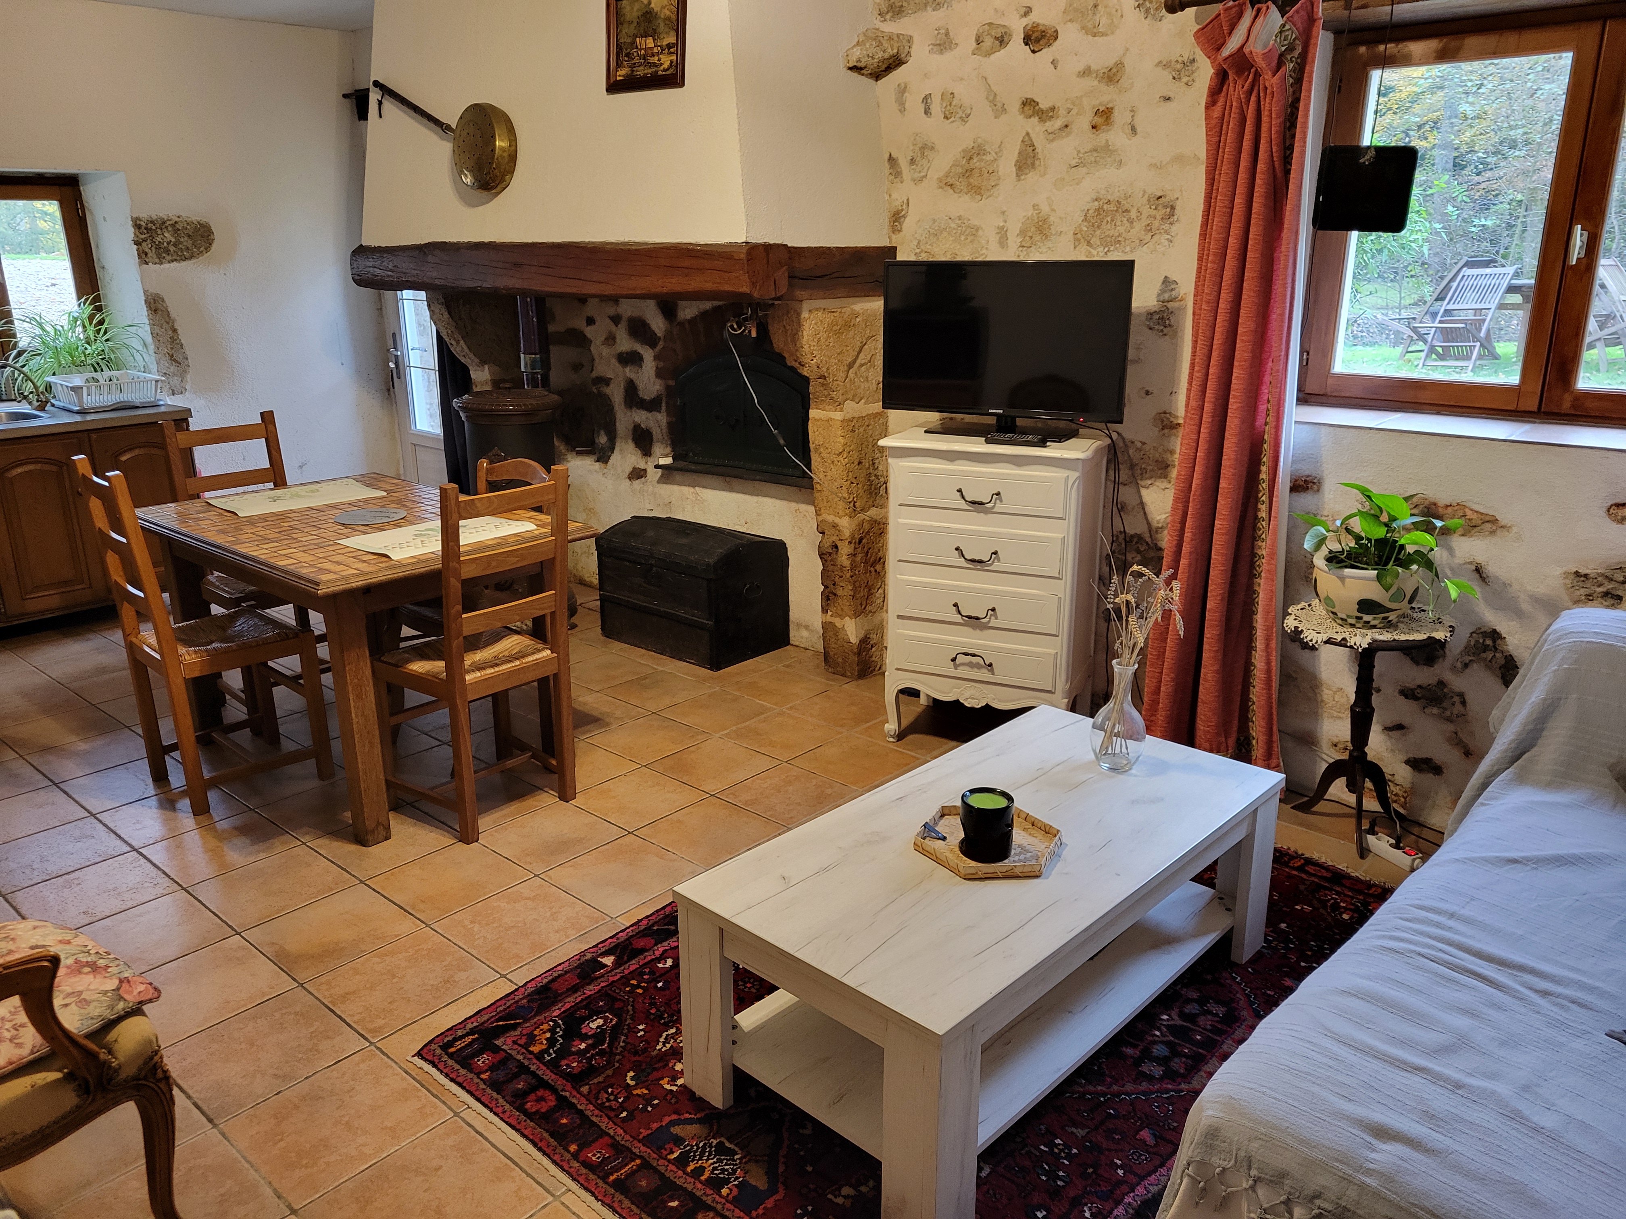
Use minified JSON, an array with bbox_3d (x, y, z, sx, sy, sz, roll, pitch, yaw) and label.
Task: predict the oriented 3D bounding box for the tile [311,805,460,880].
[{"bbox_3d":[-1.147,0.626,3.280,0.292,0.010,0.292,15,23,40],"label":"tile"}]

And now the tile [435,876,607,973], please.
[{"bbox_3d":[-0.690,0.745,2.885,0.292,0.010,0.292,15,23,40],"label":"tile"}]

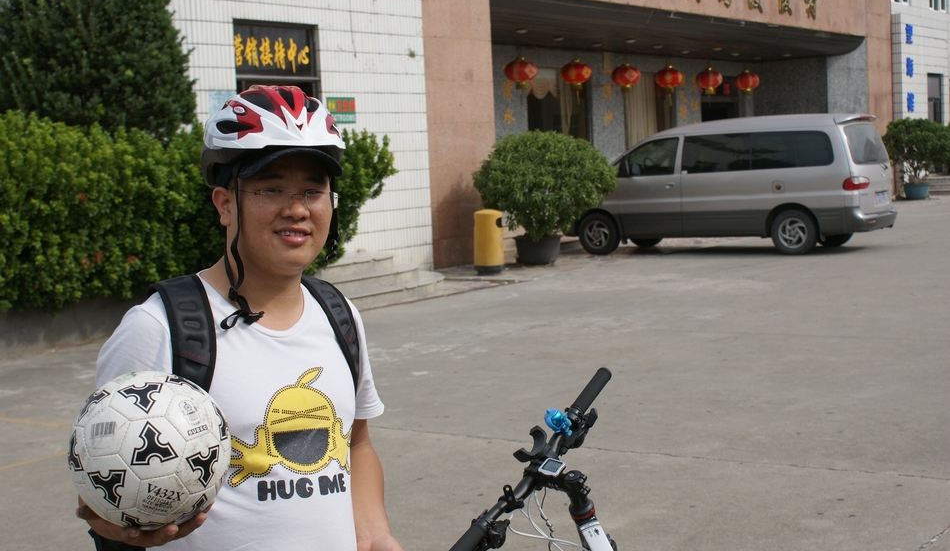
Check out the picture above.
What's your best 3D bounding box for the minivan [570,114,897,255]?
[{"bbox_3d":[3.671,-1.371,20.874,5.010,1.960,1.820,0,6,32],"label":"minivan"}]

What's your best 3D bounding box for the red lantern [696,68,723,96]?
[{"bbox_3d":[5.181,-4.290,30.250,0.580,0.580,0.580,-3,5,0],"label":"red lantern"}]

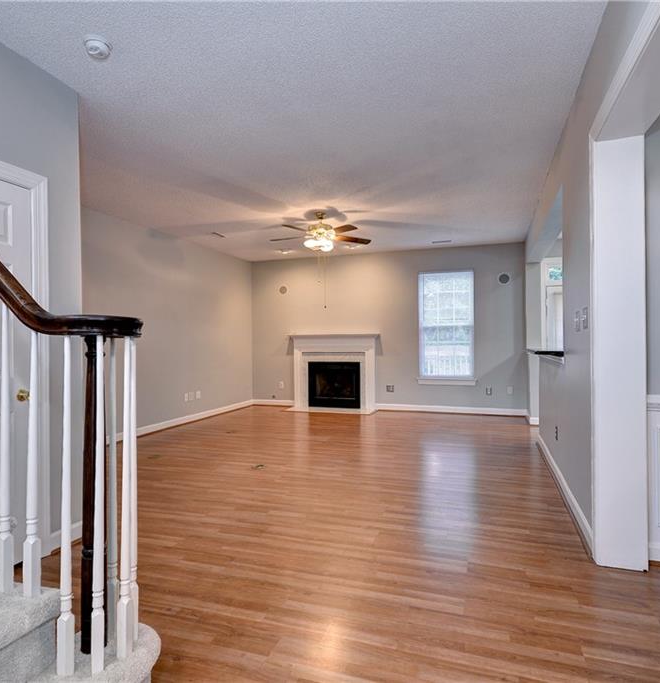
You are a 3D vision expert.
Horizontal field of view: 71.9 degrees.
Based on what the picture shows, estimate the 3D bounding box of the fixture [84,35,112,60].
[{"bbox_3d":[-1.179,-1.483,2.311,0.132,0.048,0.132,0,0,19],"label":"fixture"}]

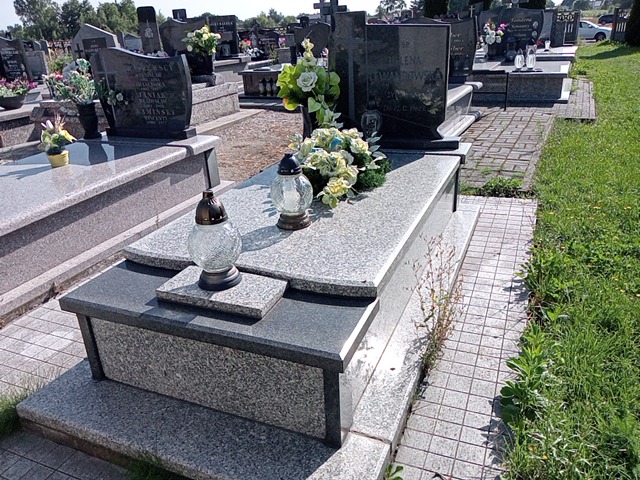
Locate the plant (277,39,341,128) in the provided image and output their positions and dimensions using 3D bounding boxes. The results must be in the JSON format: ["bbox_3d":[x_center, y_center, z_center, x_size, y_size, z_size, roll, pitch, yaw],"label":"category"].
[{"bbox_3d":[-0.067,-0.968,3.402,0.413,0.658,0.339,7,25,22],"label":"plant"}]

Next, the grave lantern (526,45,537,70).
[{"bbox_3d":[2.889,-2.478,7.068,0.117,0.293,0.117,7,25,22],"label":"grave lantern"}]

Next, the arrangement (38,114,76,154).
[{"bbox_3d":[-1.622,-0.655,3.210,0.203,0.221,0.183,7,25,22],"label":"arrangement"}]

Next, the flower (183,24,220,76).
[{"bbox_3d":[-1.616,-2.632,7.196,0.528,0.664,0.449,7,25,22],"label":"flower"}]

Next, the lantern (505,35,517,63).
[{"bbox_3d":[3.045,-3.043,8.243,0.150,0.411,0.150,7,25,22],"label":"lantern"}]

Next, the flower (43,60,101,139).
[{"bbox_3d":[-1.881,-1.090,4.002,0.397,0.583,0.338,7,25,22],"label":"flower"}]

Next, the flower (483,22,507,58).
[{"bbox_3d":[3.037,-3.471,9.001,0.427,0.583,0.363,7,25,22],"label":"flower"}]

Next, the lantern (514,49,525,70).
[{"bbox_3d":[2.754,-2.491,7.138,0.121,0.272,0.121,7,25,22],"label":"lantern"}]

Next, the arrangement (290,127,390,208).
[{"bbox_3d":[0.095,-0.375,2.493,0.496,0.294,0.446,7,25,22],"label":"arrangement"}]

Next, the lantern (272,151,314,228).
[{"bbox_3d":[-0.115,-0.204,2.116,0.176,0.296,0.176,-2,23,1],"label":"lantern"}]

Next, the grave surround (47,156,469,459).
[{"bbox_3d":[0.015,-0.005,2.544,1.091,0.439,2.244,7,25,22],"label":"grave surround"}]

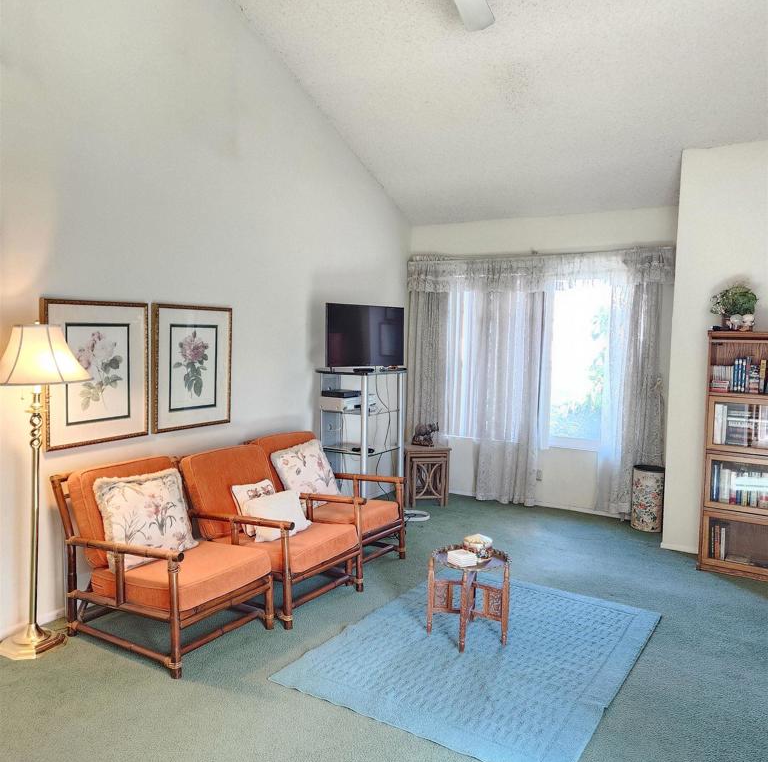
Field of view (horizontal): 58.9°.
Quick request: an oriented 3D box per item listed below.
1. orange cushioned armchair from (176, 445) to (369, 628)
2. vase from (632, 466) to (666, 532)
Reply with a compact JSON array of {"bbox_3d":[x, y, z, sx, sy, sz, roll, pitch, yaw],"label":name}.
[{"bbox_3d":[-0.652,0.796,3.813,0.853,0.779,0.639,4,5,29],"label":"orange cushioned armchair"},{"bbox_3d":[2.074,0.921,5.293,0.269,0.459,0.269,4,5,30],"label":"vase"}]

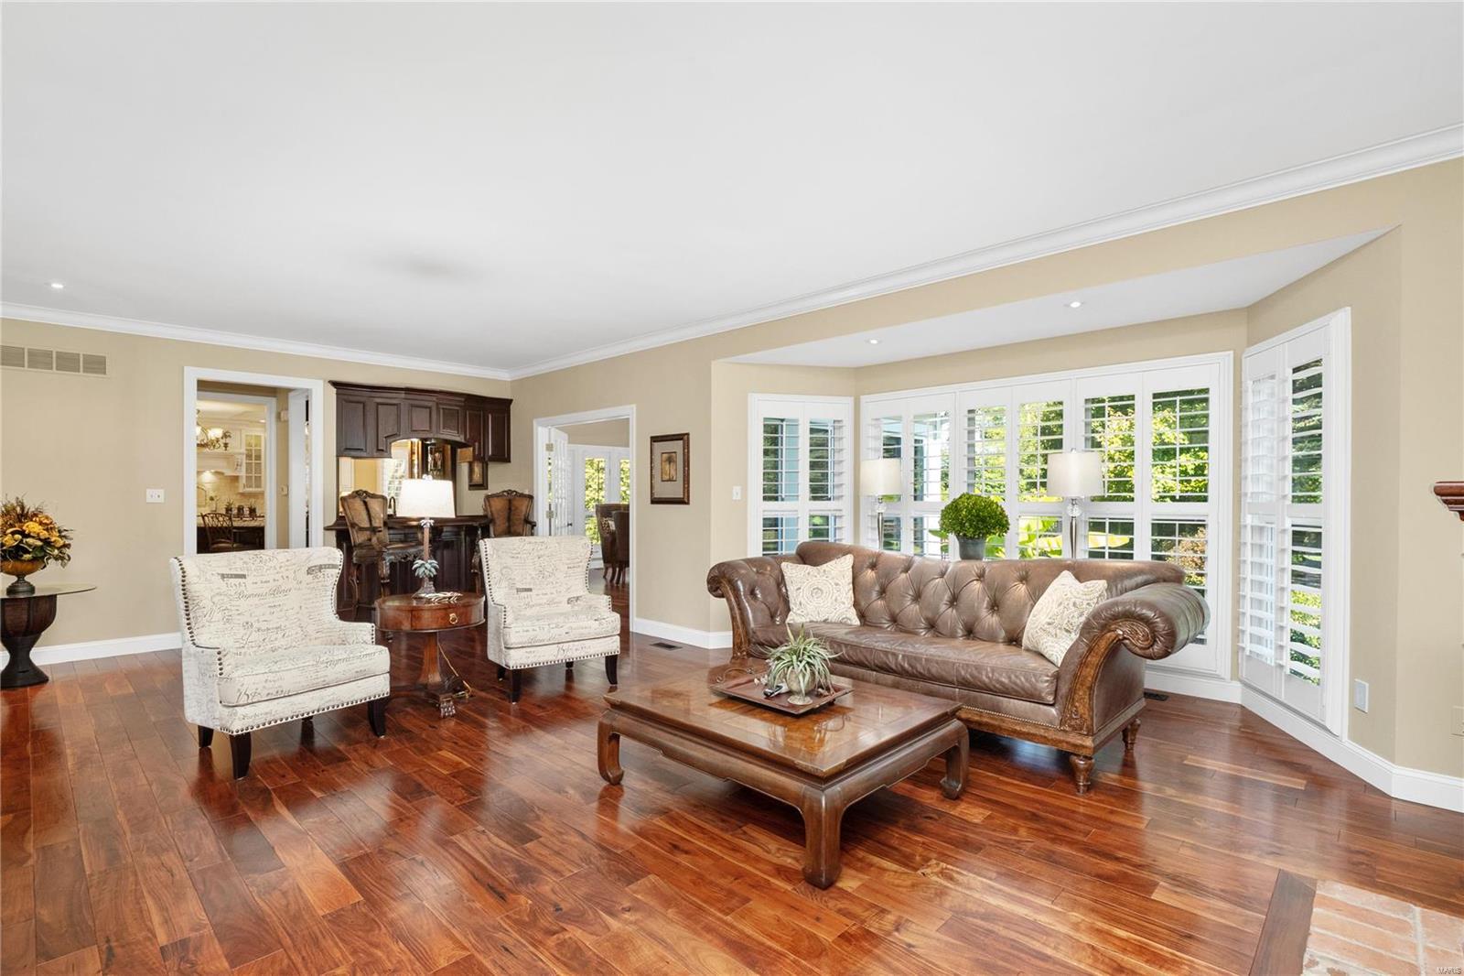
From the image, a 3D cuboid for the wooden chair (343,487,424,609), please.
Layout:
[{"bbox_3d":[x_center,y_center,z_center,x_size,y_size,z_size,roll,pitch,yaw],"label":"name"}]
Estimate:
[{"bbox_3d":[-3.126,0.687,5.820,0.580,1.330,0.620,0,-1,19],"label":"wooden chair"}]

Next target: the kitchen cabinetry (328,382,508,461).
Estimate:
[{"bbox_3d":[-3.100,-0.632,6.710,1.790,0.715,0.420,1,-1,-44],"label":"kitchen cabinetry"}]

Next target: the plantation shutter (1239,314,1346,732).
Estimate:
[{"bbox_3d":[3.050,0.182,3.582,0.100,2.070,1.016,0,0,15],"label":"plantation shutter"}]

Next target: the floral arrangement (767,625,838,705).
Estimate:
[{"bbox_3d":[0.293,0.726,2.716,0.330,0.325,0.330,0,0,0],"label":"floral arrangement"}]

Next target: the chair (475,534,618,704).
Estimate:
[{"bbox_3d":[-1.278,0.855,4.549,0.750,0.955,0.810,0,0,-32],"label":"chair"}]

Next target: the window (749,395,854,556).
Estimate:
[{"bbox_3d":[0.620,0.195,5.603,0.960,2.001,0.100,0,0,-14],"label":"window"}]

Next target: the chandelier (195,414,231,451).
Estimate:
[{"bbox_3d":[-7.363,-0.778,8.900,0.750,0.650,0.750,1,-1,-44],"label":"chandelier"}]

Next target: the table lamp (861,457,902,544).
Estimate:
[{"bbox_3d":[1.140,0.181,4.970,0.320,0.820,0.320,-1,-1,44],"label":"table lamp"}]

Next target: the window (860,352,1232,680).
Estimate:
[{"bbox_3d":[2.139,0.192,4.949,2.641,2.060,0.110,-1,-1,42],"label":"window"}]

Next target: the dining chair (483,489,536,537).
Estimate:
[{"bbox_3d":[-2.315,0.697,6.600,0.580,1.330,0.620,1,-1,-37],"label":"dining chair"}]

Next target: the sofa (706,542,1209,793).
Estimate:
[{"bbox_3d":[1.122,0.866,3.838,2.620,0.920,0.990,-1,-1,44],"label":"sofa"}]

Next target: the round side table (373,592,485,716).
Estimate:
[{"bbox_3d":[-1.879,1.003,4.055,0.670,0.660,0.670,0,0,0],"label":"round side table"}]

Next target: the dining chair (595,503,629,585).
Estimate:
[{"bbox_3d":[-1.676,0.797,9.496,0.680,1.130,0.620,-1,0,42],"label":"dining chair"}]

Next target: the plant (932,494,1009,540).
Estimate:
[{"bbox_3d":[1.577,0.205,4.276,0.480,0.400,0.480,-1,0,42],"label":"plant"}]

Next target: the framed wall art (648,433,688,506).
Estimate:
[{"bbox_3d":[-0.577,-0.161,5.785,0.515,0.615,0.040,-1,-1,43],"label":"framed wall art"}]

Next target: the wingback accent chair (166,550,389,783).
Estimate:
[{"bbox_3d":[-2.377,0.855,3.469,0.810,0.955,0.750,-1,0,38],"label":"wingback accent chair"}]

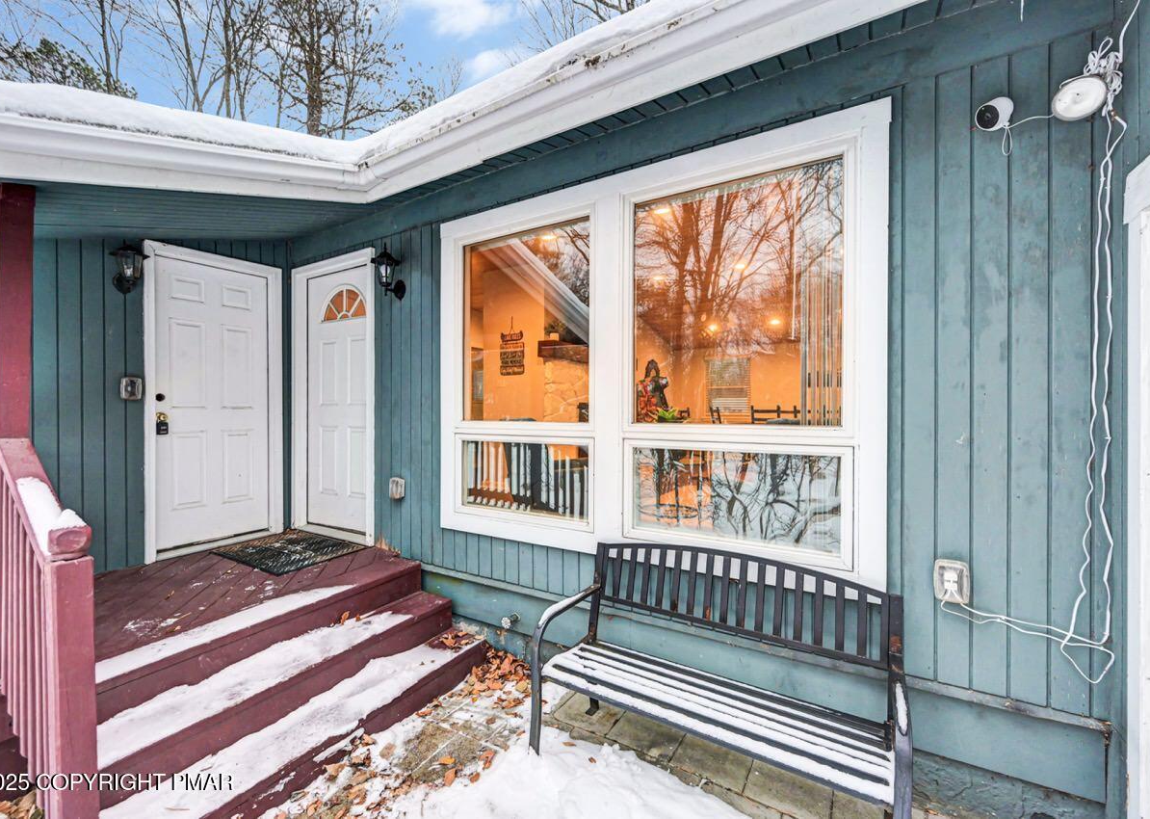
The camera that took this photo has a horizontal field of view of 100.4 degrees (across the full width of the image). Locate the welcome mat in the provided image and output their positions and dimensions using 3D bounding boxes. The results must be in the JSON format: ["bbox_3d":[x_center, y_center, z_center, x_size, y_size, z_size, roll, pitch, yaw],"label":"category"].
[{"bbox_3d":[-2.004,0.990,3.360,0.920,0.015,0.620,0,0,31],"label":"welcome mat"}]

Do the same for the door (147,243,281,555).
[{"bbox_3d":[-2.629,-0.054,3.531,0.090,2.108,0.858,0,0,31],"label":"door"}]

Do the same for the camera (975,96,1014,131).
[{"bbox_3d":[1.389,-0.975,1.581,0.090,0.083,0.083,-35,2,-3],"label":"camera"}]

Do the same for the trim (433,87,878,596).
[{"bbox_3d":[0.184,-0.207,2.420,2.355,1.902,0.080,0,0,31],"label":"trim"}]

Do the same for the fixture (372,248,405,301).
[{"bbox_3d":[-1.228,-0.909,3.140,0.175,0.350,0.200,0,0,31],"label":"fixture"}]

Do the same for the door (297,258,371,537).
[{"bbox_3d":[-1.815,-0.069,3.646,1.025,2.083,0.090,0,0,31],"label":"door"}]

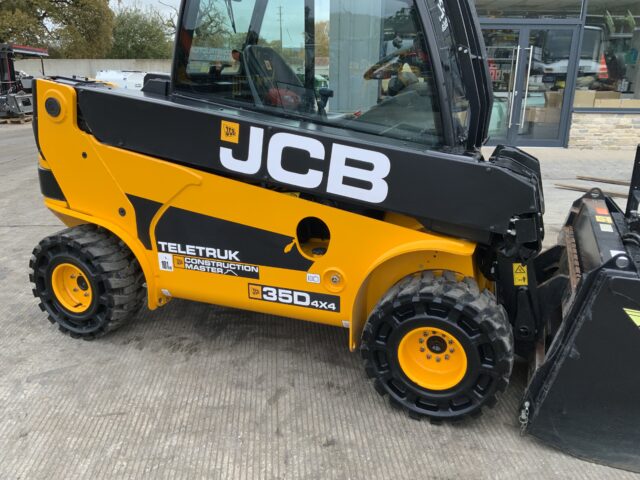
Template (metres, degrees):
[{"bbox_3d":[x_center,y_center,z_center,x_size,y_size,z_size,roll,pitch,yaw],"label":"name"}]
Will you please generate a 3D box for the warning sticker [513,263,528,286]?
[{"bbox_3d":[0.963,0.165,2.571,0.063,0.114,0.004,-2,15,24],"label":"warning sticker"}]

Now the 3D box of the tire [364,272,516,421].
[{"bbox_3d":[0.570,0.523,2.619,0.690,0.690,0.265,7,18,22],"label":"tire"}]

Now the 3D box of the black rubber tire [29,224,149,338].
[{"bbox_3d":[-1.483,0.264,3.417,0.690,0.690,0.265,7,18,22],"label":"black rubber tire"}]

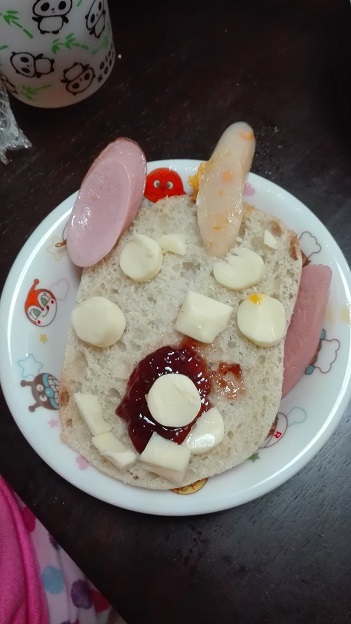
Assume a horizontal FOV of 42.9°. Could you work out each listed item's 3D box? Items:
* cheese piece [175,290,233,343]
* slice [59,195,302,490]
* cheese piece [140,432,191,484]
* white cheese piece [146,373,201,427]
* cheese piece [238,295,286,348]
[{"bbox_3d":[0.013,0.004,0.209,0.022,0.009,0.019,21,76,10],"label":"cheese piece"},{"bbox_3d":[0.003,0.010,0.218,0.107,0.015,0.143,7,74,6],"label":"slice"},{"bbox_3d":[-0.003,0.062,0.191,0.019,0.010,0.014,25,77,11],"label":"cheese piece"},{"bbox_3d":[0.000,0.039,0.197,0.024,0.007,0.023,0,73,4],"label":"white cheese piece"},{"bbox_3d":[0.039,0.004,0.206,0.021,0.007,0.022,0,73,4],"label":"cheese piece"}]

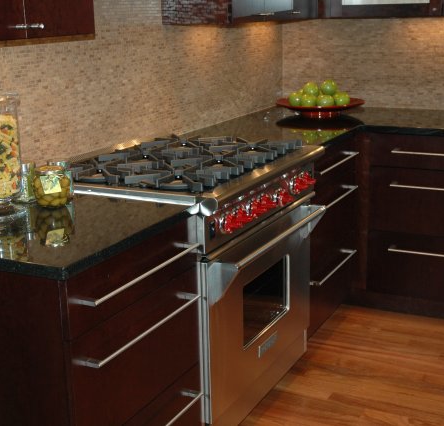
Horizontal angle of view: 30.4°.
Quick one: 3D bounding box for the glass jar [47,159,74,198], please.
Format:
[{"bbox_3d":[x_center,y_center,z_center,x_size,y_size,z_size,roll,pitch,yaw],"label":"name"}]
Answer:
[{"bbox_3d":[-0.481,-0.095,2.424,0.080,0.104,0.080,-4,15,-11],"label":"glass jar"}]

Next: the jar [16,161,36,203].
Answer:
[{"bbox_3d":[-0.574,-0.091,2.402,0.043,0.111,0.043,-5,15,-13],"label":"jar"}]

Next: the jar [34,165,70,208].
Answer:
[{"bbox_3d":[-0.487,-0.073,2.334,0.104,0.108,0.104,-4,15,-12],"label":"jar"}]

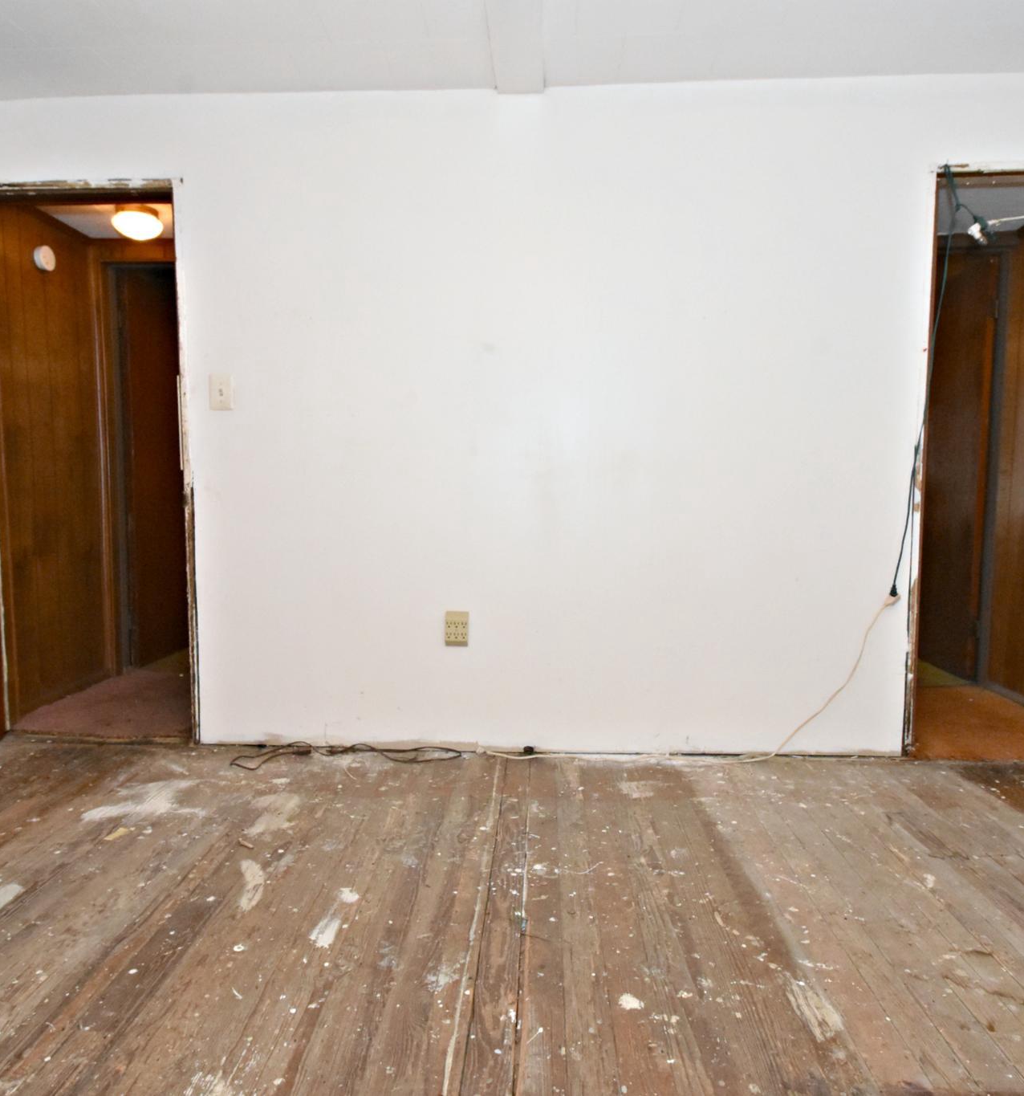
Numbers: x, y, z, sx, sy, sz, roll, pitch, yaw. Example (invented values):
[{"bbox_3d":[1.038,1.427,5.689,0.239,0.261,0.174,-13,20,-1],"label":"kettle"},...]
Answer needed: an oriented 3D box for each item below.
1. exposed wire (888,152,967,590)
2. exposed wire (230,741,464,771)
[{"bbox_3d":[1.447,-0.565,2.372,0.185,1.470,0.050,0,4,3],"label":"exposed wire"},{"bbox_3d":[-0.592,0.748,2.489,0.815,0.030,0.210,0,4,3],"label":"exposed wire"}]

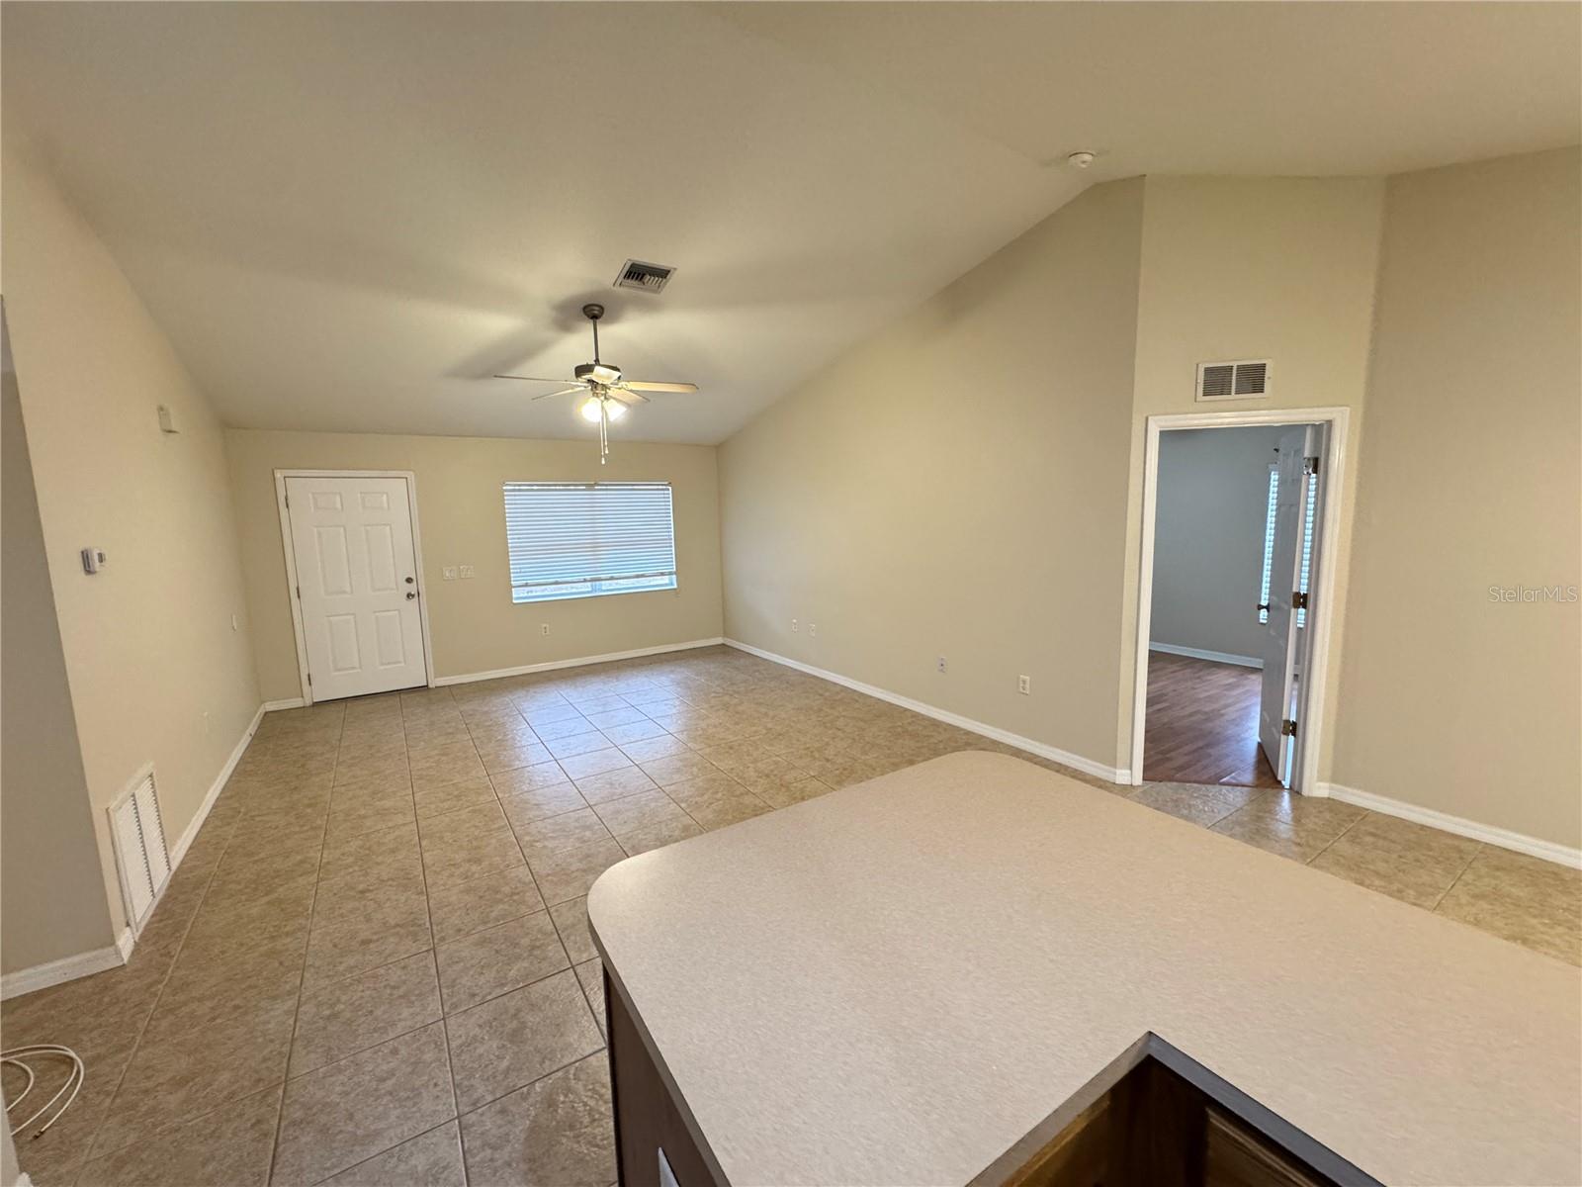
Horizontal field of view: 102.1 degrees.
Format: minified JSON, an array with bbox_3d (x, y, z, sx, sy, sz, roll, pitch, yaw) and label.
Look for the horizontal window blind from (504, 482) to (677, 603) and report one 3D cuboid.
[{"bbox_3d":[-2.153,-0.598,7.093,1.830,1.230,0.060,-6,9,-32],"label":"horizontal window blind"}]

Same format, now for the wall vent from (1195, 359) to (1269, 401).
[{"bbox_3d":[2.365,-1.135,3.427,0.345,0.197,0.016,0,8,12],"label":"wall vent"}]

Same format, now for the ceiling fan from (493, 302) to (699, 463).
[{"bbox_3d":[-1.293,-1.394,4.315,1.290,1.010,1.290,-6,9,-32],"label":"ceiling fan"}]

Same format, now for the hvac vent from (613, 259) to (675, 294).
[{"bbox_3d":[-0.901,-1.942,3.954,0.300,0.020,0.305,-6,-3,-32],"label":"hvac vent"}]

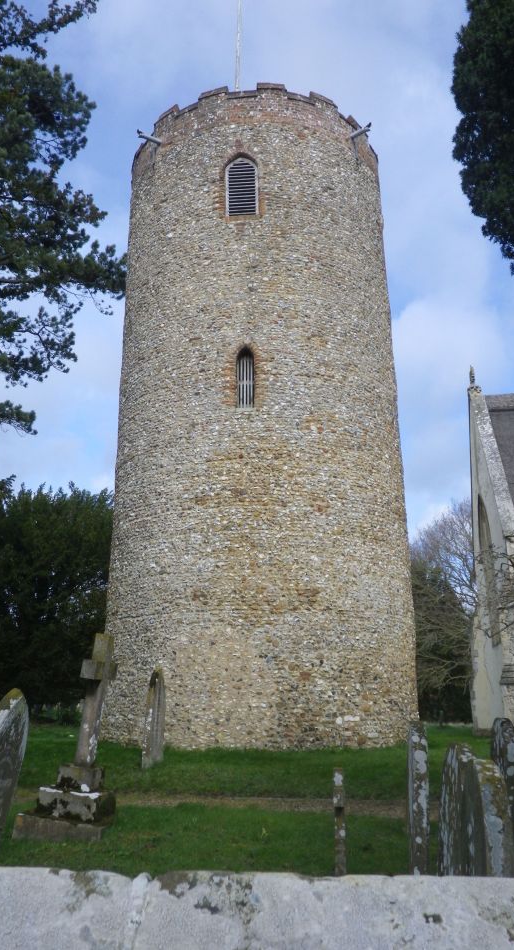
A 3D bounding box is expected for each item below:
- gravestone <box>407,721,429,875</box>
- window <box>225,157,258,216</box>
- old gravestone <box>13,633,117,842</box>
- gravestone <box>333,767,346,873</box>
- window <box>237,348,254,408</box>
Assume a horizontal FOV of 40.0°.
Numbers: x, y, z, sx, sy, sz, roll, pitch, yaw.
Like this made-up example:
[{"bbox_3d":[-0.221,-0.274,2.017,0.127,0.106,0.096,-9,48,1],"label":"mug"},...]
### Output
[{"bbox_3d":[1.016,2.098,4.439,0.090,1.034,0.580,-3,-16,8],"label":"gravestone"},{"bbox_3d":[-0.315,-6.269,15.301,0.700,1.534,0.220,-2,-16,5],"label":"window"},{"bbox_3d":[-1.510,2.247,6.245,0.700,1.660,0.640,3,-15,9],"label":"old gravestone"},{"bbox_3d":[0.540,2.295,4.566,0.070,0.734,0.420,-3,-16,8],"label":"gravestone"},{"bbox_3d":[-0.229,-1.925,14.015,0.359,1.291,0.220,-2,-16,3],"label":"window"}]

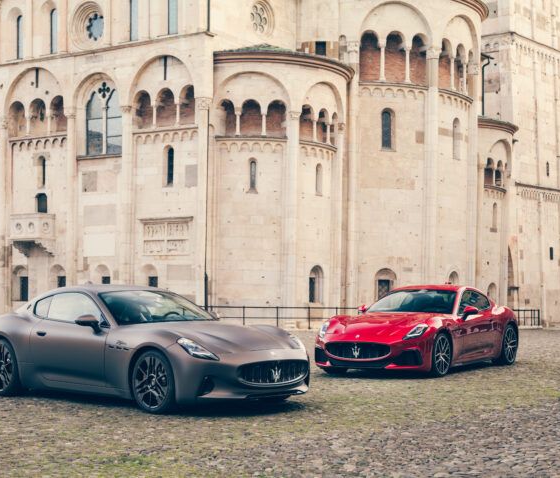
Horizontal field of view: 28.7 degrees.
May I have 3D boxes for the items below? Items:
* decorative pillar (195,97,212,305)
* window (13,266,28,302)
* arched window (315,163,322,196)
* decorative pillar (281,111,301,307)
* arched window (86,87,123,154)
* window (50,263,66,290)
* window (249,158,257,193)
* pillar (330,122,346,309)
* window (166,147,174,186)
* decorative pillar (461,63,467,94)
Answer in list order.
[{"bbox_3d":[-2.643,-1.050,37.681,0.500,7.763,0.400,-2,-3,34],"label":"decorative pillar"},{"bbox_3d":[-10.405,1.824,43.877,0.850,1.420,0.280,-2,-3,32],"label":"window"},{"bbox_3d":[1.424,-2.183,40.155,0.200,1.250,0.400,-2,-4,40],"label":"arched window"},{"bbox_3d":[0.366,-0.808,37.735,0.560,7.289,0.460,1,-3,-27],"label":"decorative pillar"},{"bbox_3d":[-6.562,-4.476,40.982,1.680,2.637,0.300,-2,-3,34],"label":"arched window"},{"bbox_3d":[-8.477,1.612,41.857,0.700,1.250,0.280,-2,-3,34],"label":"window"},{"bbox_3d":[-0.946,-2.184,37.634,0.300,1.173,0.250,0,-2,-4],"label":"window"},{"bbox_3d":[2.303,-0.744,43.080,0.500,7.730,0.600,-1,-3,19],"label":"pillar"},{"bbox_3d":[-4.212,-2.790,42.097,0.420,1.545,0.300,-2,-3,32],"label":"window"},{"bbox_3d":[7.995,-7.025,47.600,0.270,1.350,0.270,-2,-3,30],"label":"decorative pillar"}]

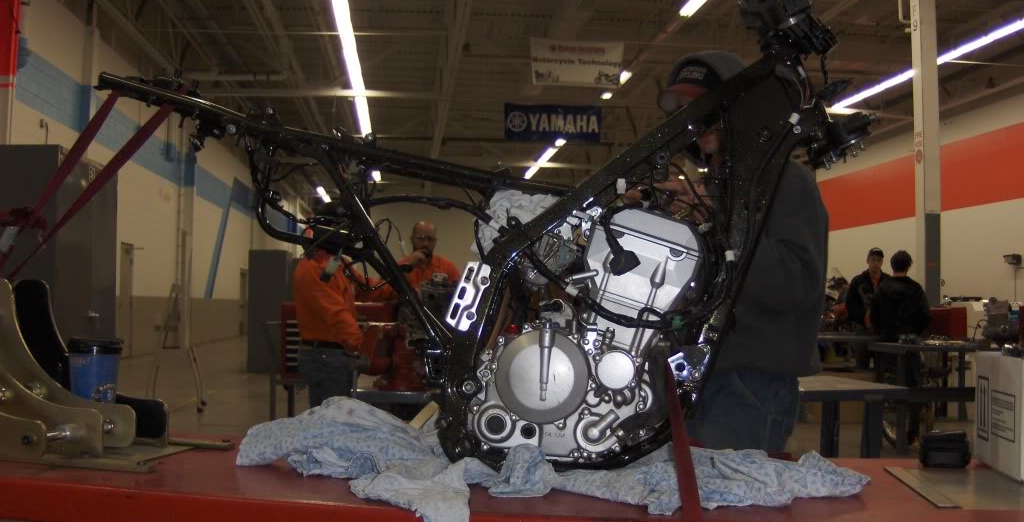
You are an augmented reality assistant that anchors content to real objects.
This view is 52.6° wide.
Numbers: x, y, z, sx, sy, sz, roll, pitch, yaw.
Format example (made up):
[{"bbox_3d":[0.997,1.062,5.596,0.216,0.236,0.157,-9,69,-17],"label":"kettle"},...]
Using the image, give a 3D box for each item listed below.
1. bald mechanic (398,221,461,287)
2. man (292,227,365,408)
[{"bbox_3d":[-0.545,0.637,6.881,0.520,1.775,0.400,0,-2,8],"label":"bald mechanic"},{"bbox_3d":[-0.960,0.583,5.482,0.520,1.775,0.520,1,-2,-15],"label":"man"}]

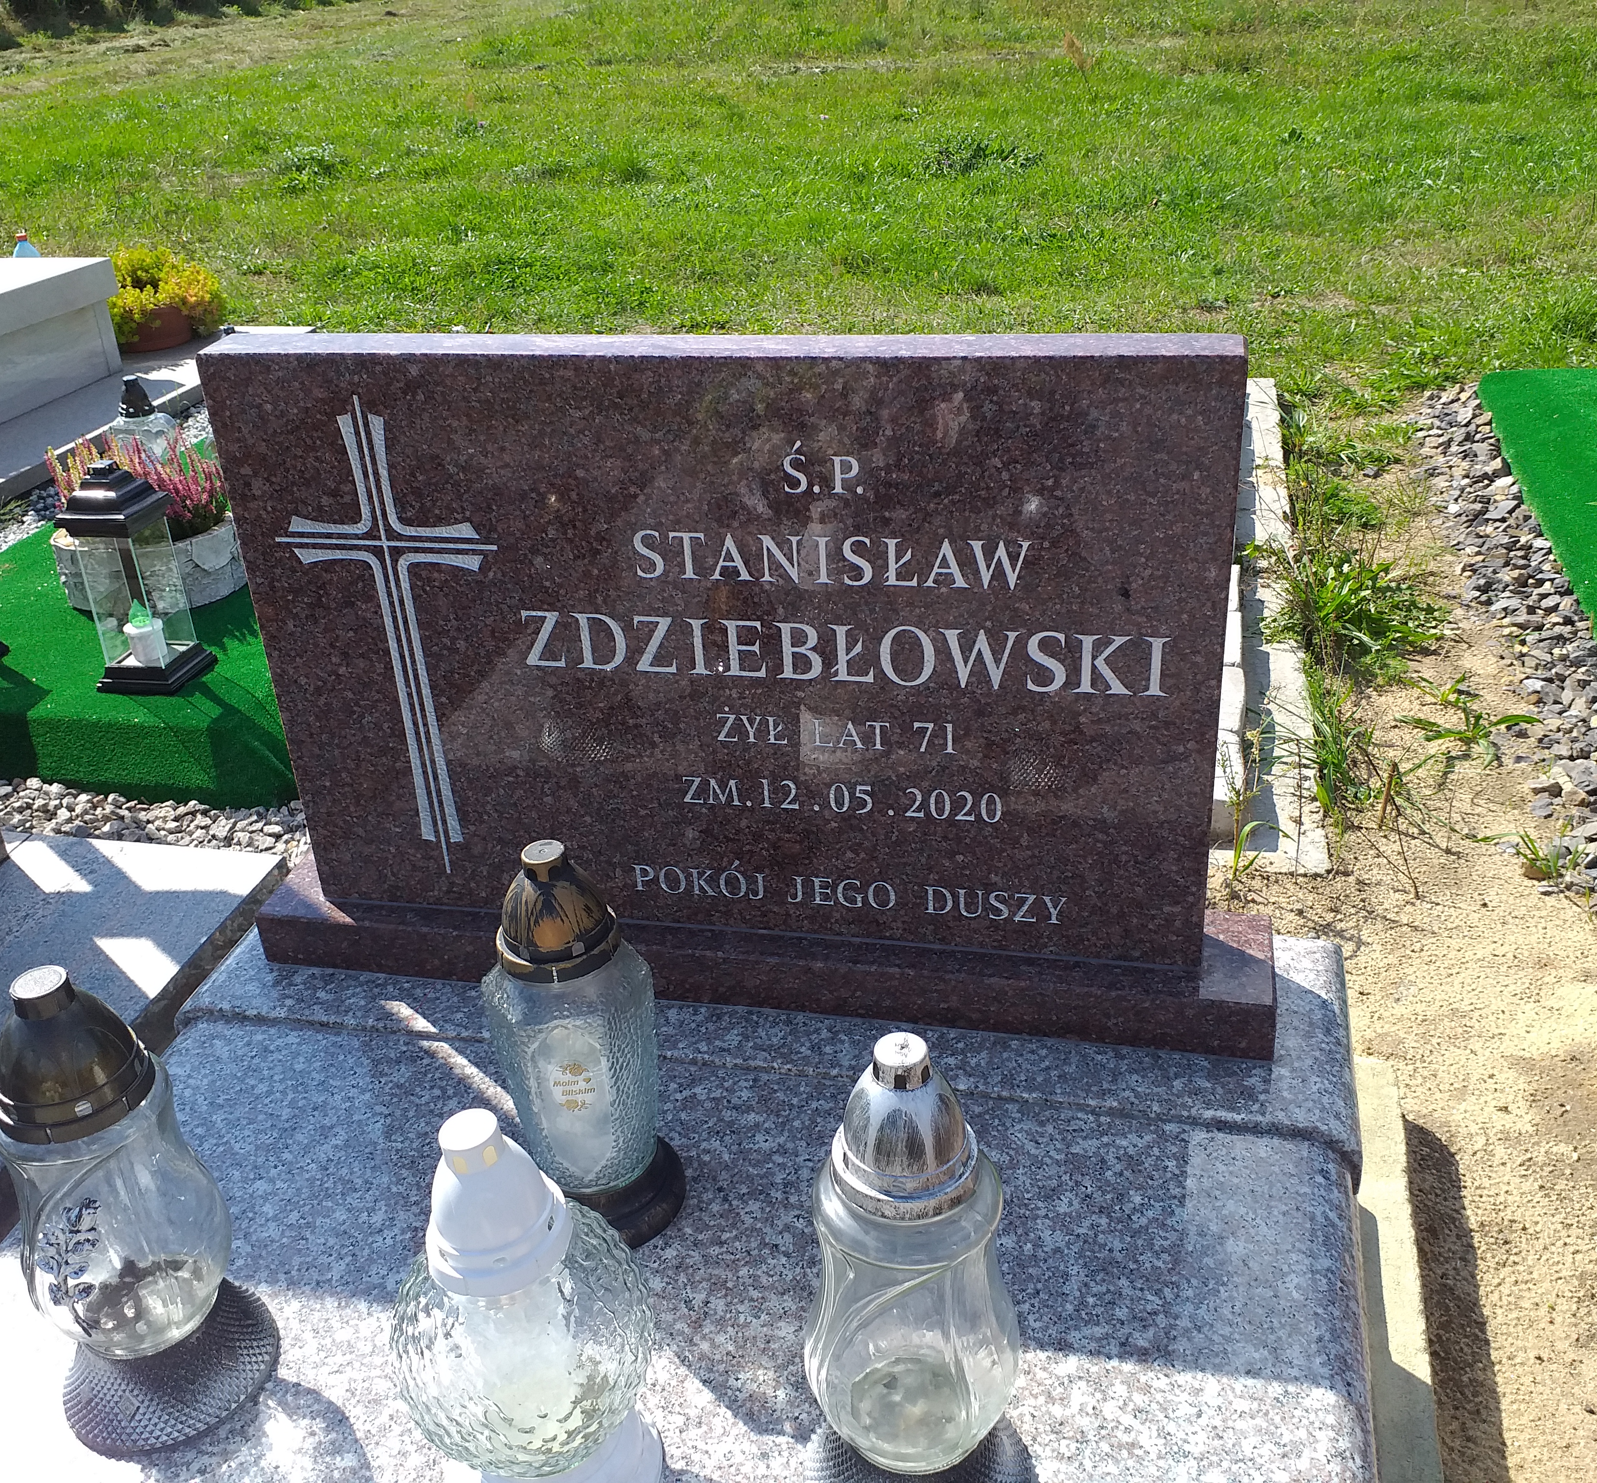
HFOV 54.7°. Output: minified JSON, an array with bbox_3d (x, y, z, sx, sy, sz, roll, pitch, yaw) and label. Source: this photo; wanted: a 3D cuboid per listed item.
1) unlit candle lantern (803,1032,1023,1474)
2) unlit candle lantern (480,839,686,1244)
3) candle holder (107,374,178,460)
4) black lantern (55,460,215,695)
[{"bbox_3d":[0.067,0.323,0.933,0.147,0.348,0.147,-2,28,3],"label":"unlit candle lantern"},{"bbox_3d":[-0.173,0.221,1.177,0.140,0.324,0.140,-9,29,-10],"label":"unlit candle lantern"},{"bbox_3d":[-1.281,-0.585,3.000,0.135,0.233,0.125,-15,30,-20],"label":"candle holder"},{"bbox_3d":[-0.946,-0.237,2.183,0.121,0.319,0.121,4,29,13],"label":"black lantern"}]

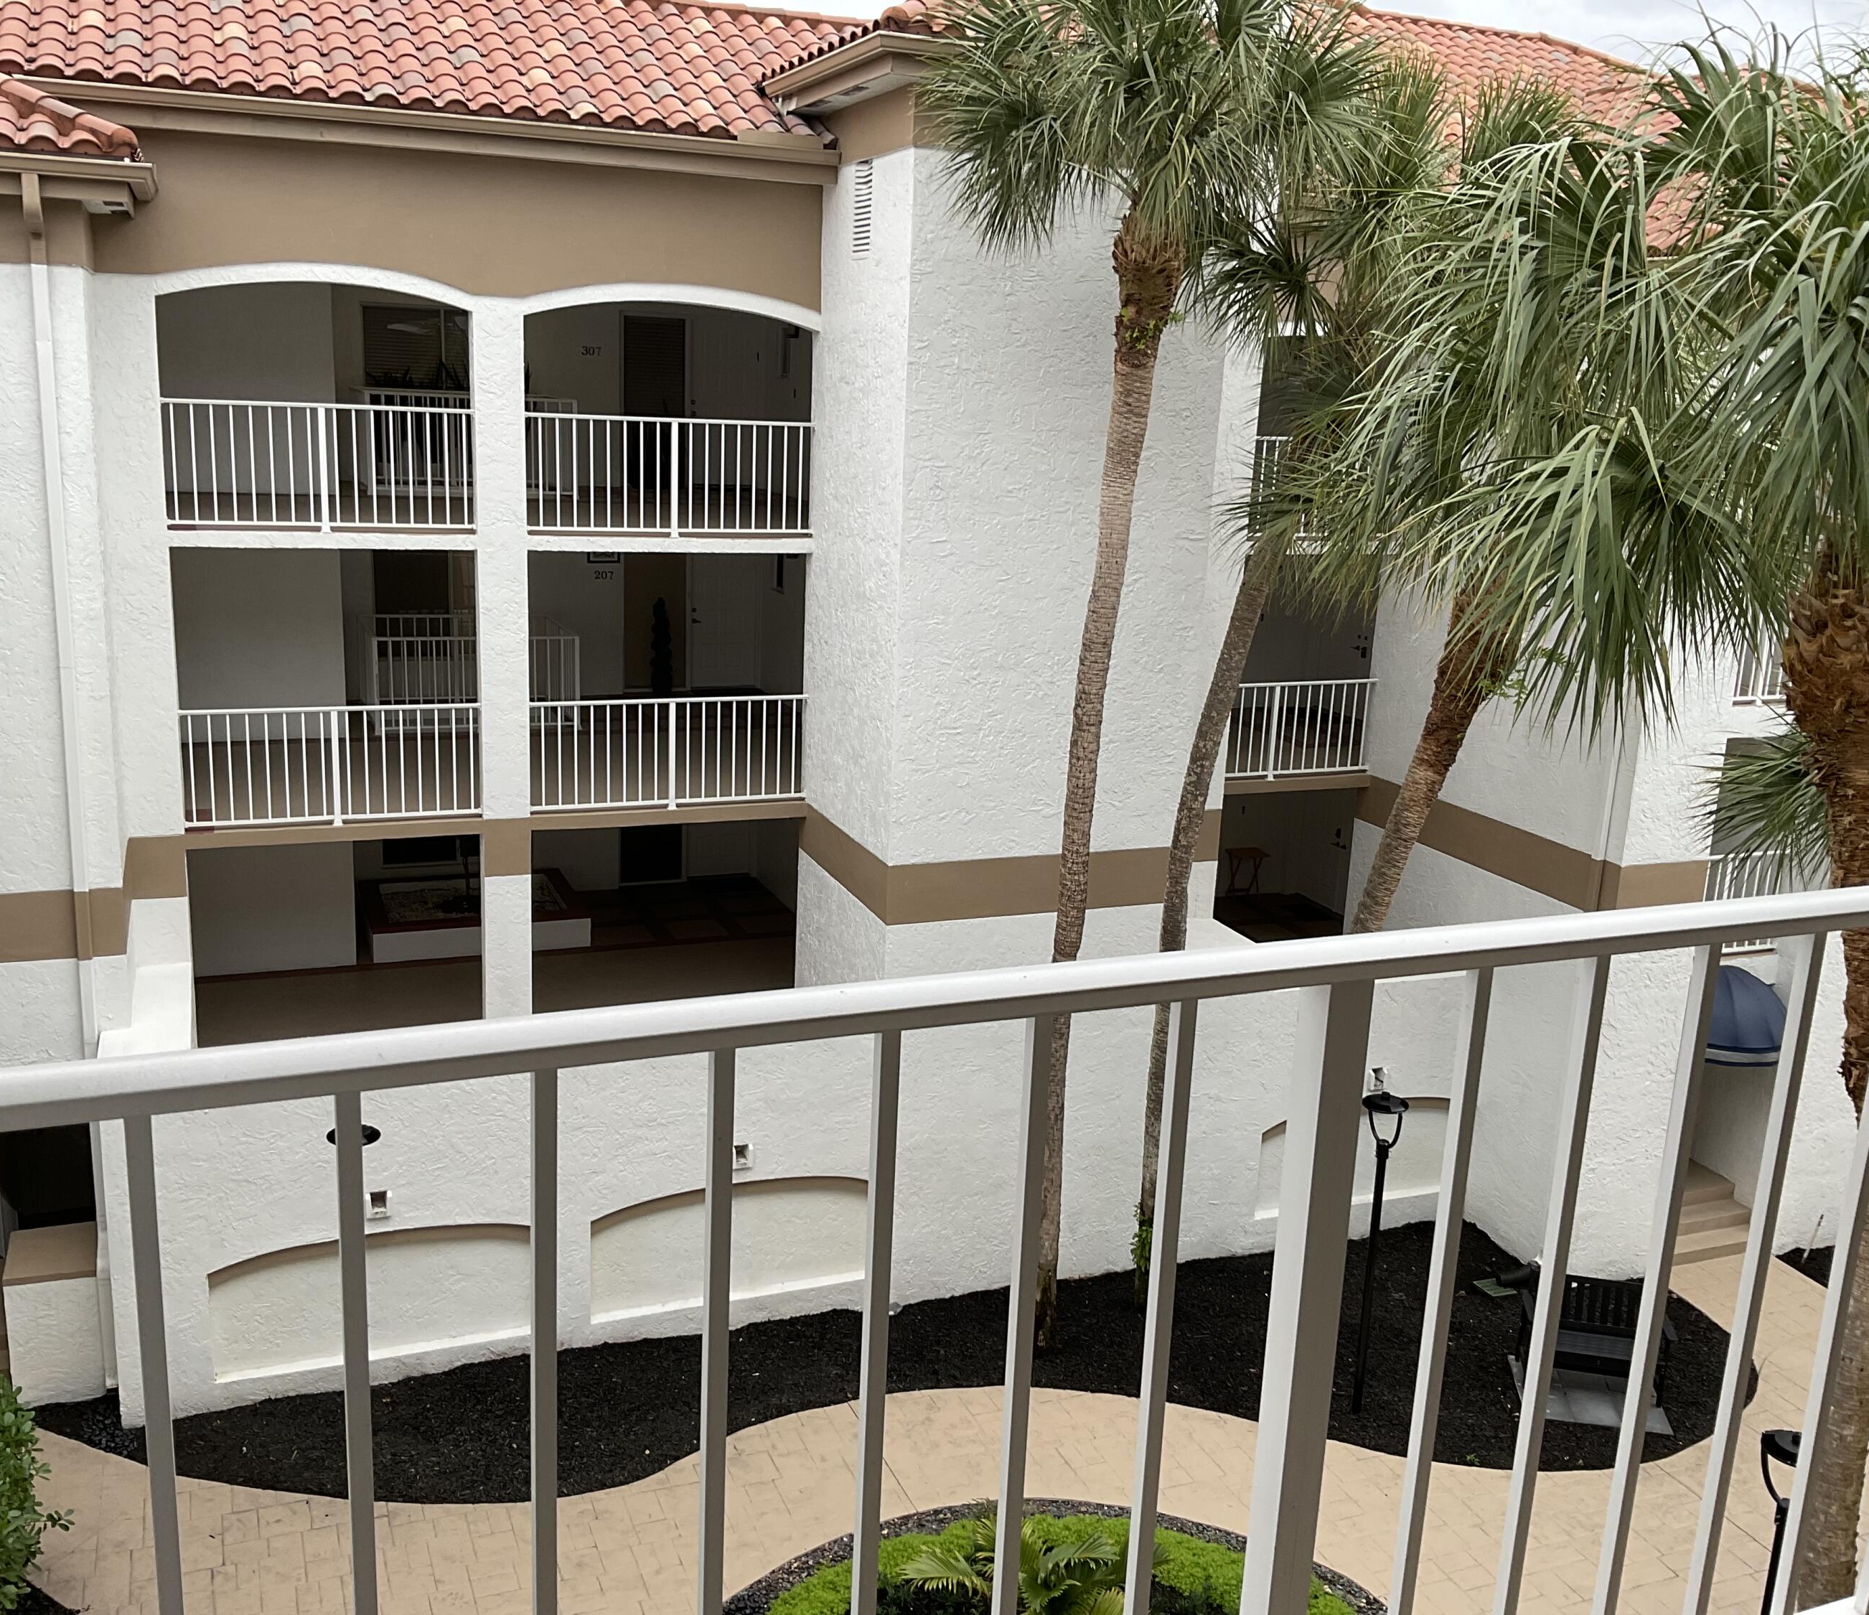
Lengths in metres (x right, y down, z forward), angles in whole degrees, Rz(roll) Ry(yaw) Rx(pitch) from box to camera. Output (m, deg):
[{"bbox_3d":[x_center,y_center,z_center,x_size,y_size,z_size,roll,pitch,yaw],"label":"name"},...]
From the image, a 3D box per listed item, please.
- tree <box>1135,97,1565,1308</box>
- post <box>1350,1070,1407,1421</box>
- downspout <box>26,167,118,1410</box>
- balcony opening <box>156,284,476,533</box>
[{"bbox_3d":[3.686,-0.774,16.342,3.700,11.100,3.600,3,14,0],"label":"tree"},{"bbox_3d":[3.635,3.743,15.047,0.400,2.980,0.400,3,14,0],"label":"post"},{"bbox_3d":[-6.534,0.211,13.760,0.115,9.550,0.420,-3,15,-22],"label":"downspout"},{"bbox_3d":[-5.239,-3.406,15.432,2.530,2.070,0.300,-3,15,-22],"label":"balcony opening"}]

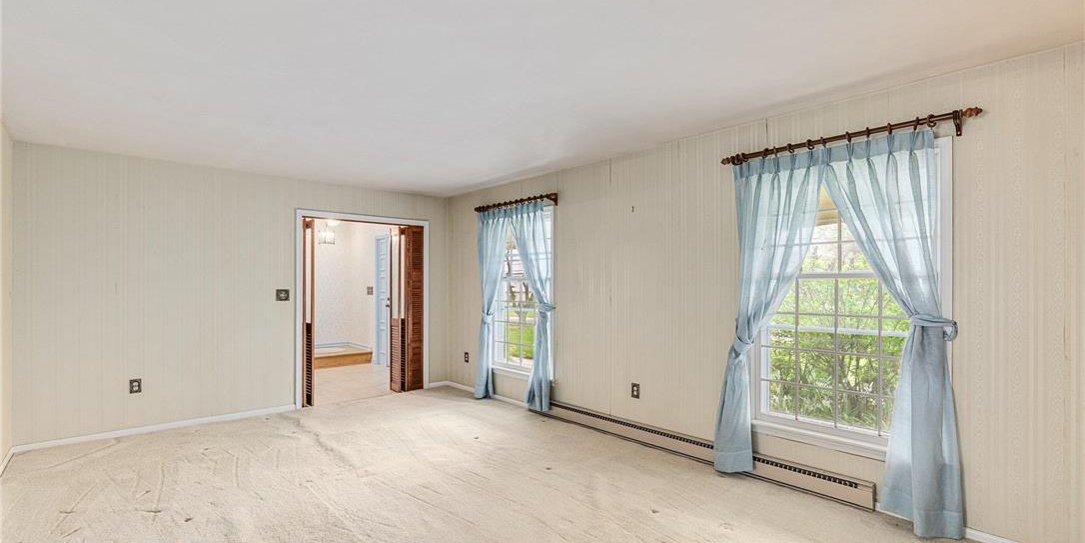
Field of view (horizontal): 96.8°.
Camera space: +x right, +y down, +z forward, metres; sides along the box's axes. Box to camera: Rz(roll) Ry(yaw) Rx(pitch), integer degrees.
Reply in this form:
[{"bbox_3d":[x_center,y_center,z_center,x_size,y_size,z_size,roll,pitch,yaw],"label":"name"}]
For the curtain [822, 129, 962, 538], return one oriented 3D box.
[{"bbox_3d":[1.910,0.314,2.675,0.177,2.106,0.641,1,-1,-42],"label":"curtain"}]

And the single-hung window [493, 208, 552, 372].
[{"bbox_3d":[-0.226,0.235,5.238,0.111,1.742,1.096,1,-1,-42],"label":"single-hung window"}]

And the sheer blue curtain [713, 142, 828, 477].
[{"bbox_3d":[1.473,0.322,3.172,0.157,2.099,0.692,1,-1,-42],"label":"sheer blue curtain"}]

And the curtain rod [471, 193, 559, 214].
[{"bbox_3d":[-0.313,-0.713,5.196,0.106,0.101,1.394,1,-1,-42],"label":"curtain rod"}]

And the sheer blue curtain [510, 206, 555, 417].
[{"bbox_3d":[-0.133,0.350,4.940,0.151,2.081,0.641,1,-1,-42],"label":"sheer blue curtain"}]

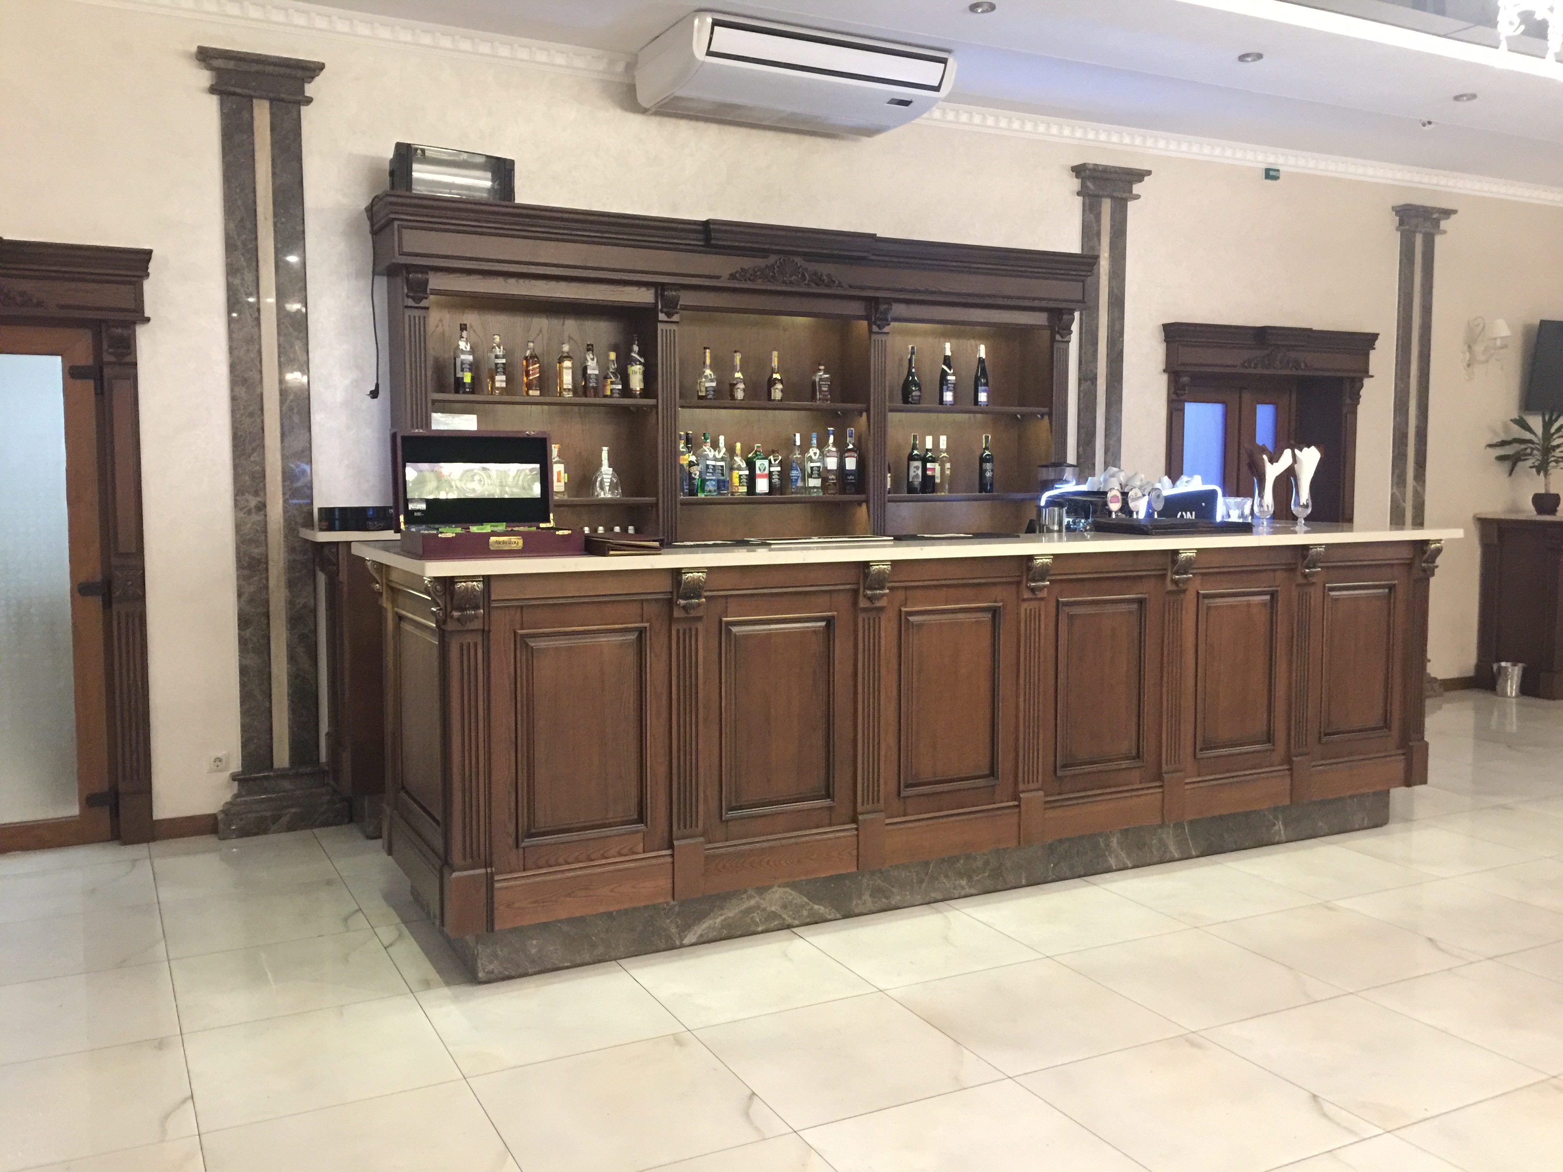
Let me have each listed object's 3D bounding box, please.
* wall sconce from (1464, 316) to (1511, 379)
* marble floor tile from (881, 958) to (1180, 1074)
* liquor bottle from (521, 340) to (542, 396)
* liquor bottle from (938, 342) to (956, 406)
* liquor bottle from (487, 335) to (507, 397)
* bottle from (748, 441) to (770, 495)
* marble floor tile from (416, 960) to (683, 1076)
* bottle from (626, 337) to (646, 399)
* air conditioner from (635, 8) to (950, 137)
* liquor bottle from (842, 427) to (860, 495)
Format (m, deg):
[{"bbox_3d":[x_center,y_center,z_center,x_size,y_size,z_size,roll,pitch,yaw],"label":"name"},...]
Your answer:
[{"bbox_3d":[4.784,-1.609,8.851,0.160,0.420,0.280,-2,5,-27],"label":"wall sconce"},{"bbox_3d":[0.701,1.190,3.649,0.600,0.010,0.600,-2,5,-27],"label":"marble floor tile"},{"bbox_3d":[-1.086,-0.942,5.694,0.066,0.245,0.064,-3,6,-35],"label":"liquor bottle"},{"bbox_3d":[0.834,-1.065,6.607,0.078,0.323,0.078,-1,5,-10],"label":"liquor bottle"},{"bbox_3d":[-1.214,-0.943,5.586,0.080,0.250,0.076,-2,5,-27],"label":"liquor bottle"},{"bbox_3d":[-0.107,-0.545,6.169,0.090,0.244,0.066,-3,5,-30],"label":"bottle"},{"bbox_3d":[-0.647,1.178,3.611,0.600,0.010,0.600,-2,5,-27],"label":"marble floor tile"},{"bbox_3d":[-0.650,-0.980,5.890,0.075,0.283,0.075,-2,5,-27],"label":"bottle"},{"bbox_3d":[0.083,-2.261,5.863,1.275,0.245,0.680,-2,5,-27],"label":"air conditioner"},{"bbox_3d":[0.340,-0.606,6.393,0.077,0.330,0.076,0,5,-2],"label":"liquor bottle"}]

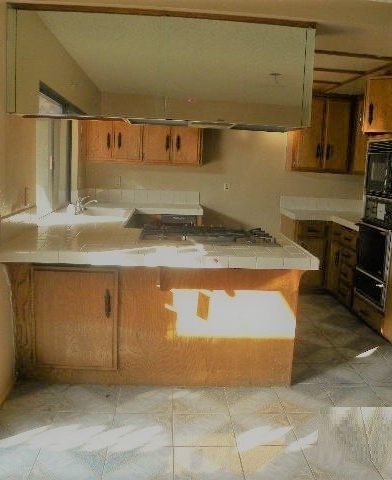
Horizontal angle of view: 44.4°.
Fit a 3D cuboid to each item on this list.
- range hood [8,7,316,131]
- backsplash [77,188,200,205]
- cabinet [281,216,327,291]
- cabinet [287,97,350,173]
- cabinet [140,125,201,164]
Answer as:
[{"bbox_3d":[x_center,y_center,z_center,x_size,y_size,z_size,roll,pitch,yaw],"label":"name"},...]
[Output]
[{"bbox_3d":[-0.202,-1.041,3.053,1.780,0.600,0.520,2,9,-3],"label":"range hood"},{"bbox_3d":[-0.670,-0.501,5.678,1.410,0.157,0.020,2,9,-3],"label":"backsplash"},{"bbox_3d":[1.250,0.160,5.590,0.440,0.870,0.600,2,9,-3],"label":"cabinet"},{"bbox_3d":[1.420,-1.196,5.517,0.670,0.830,0.320,2,9,-3],"label":"cabinet"},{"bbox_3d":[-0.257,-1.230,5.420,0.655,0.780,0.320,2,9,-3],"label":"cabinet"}]

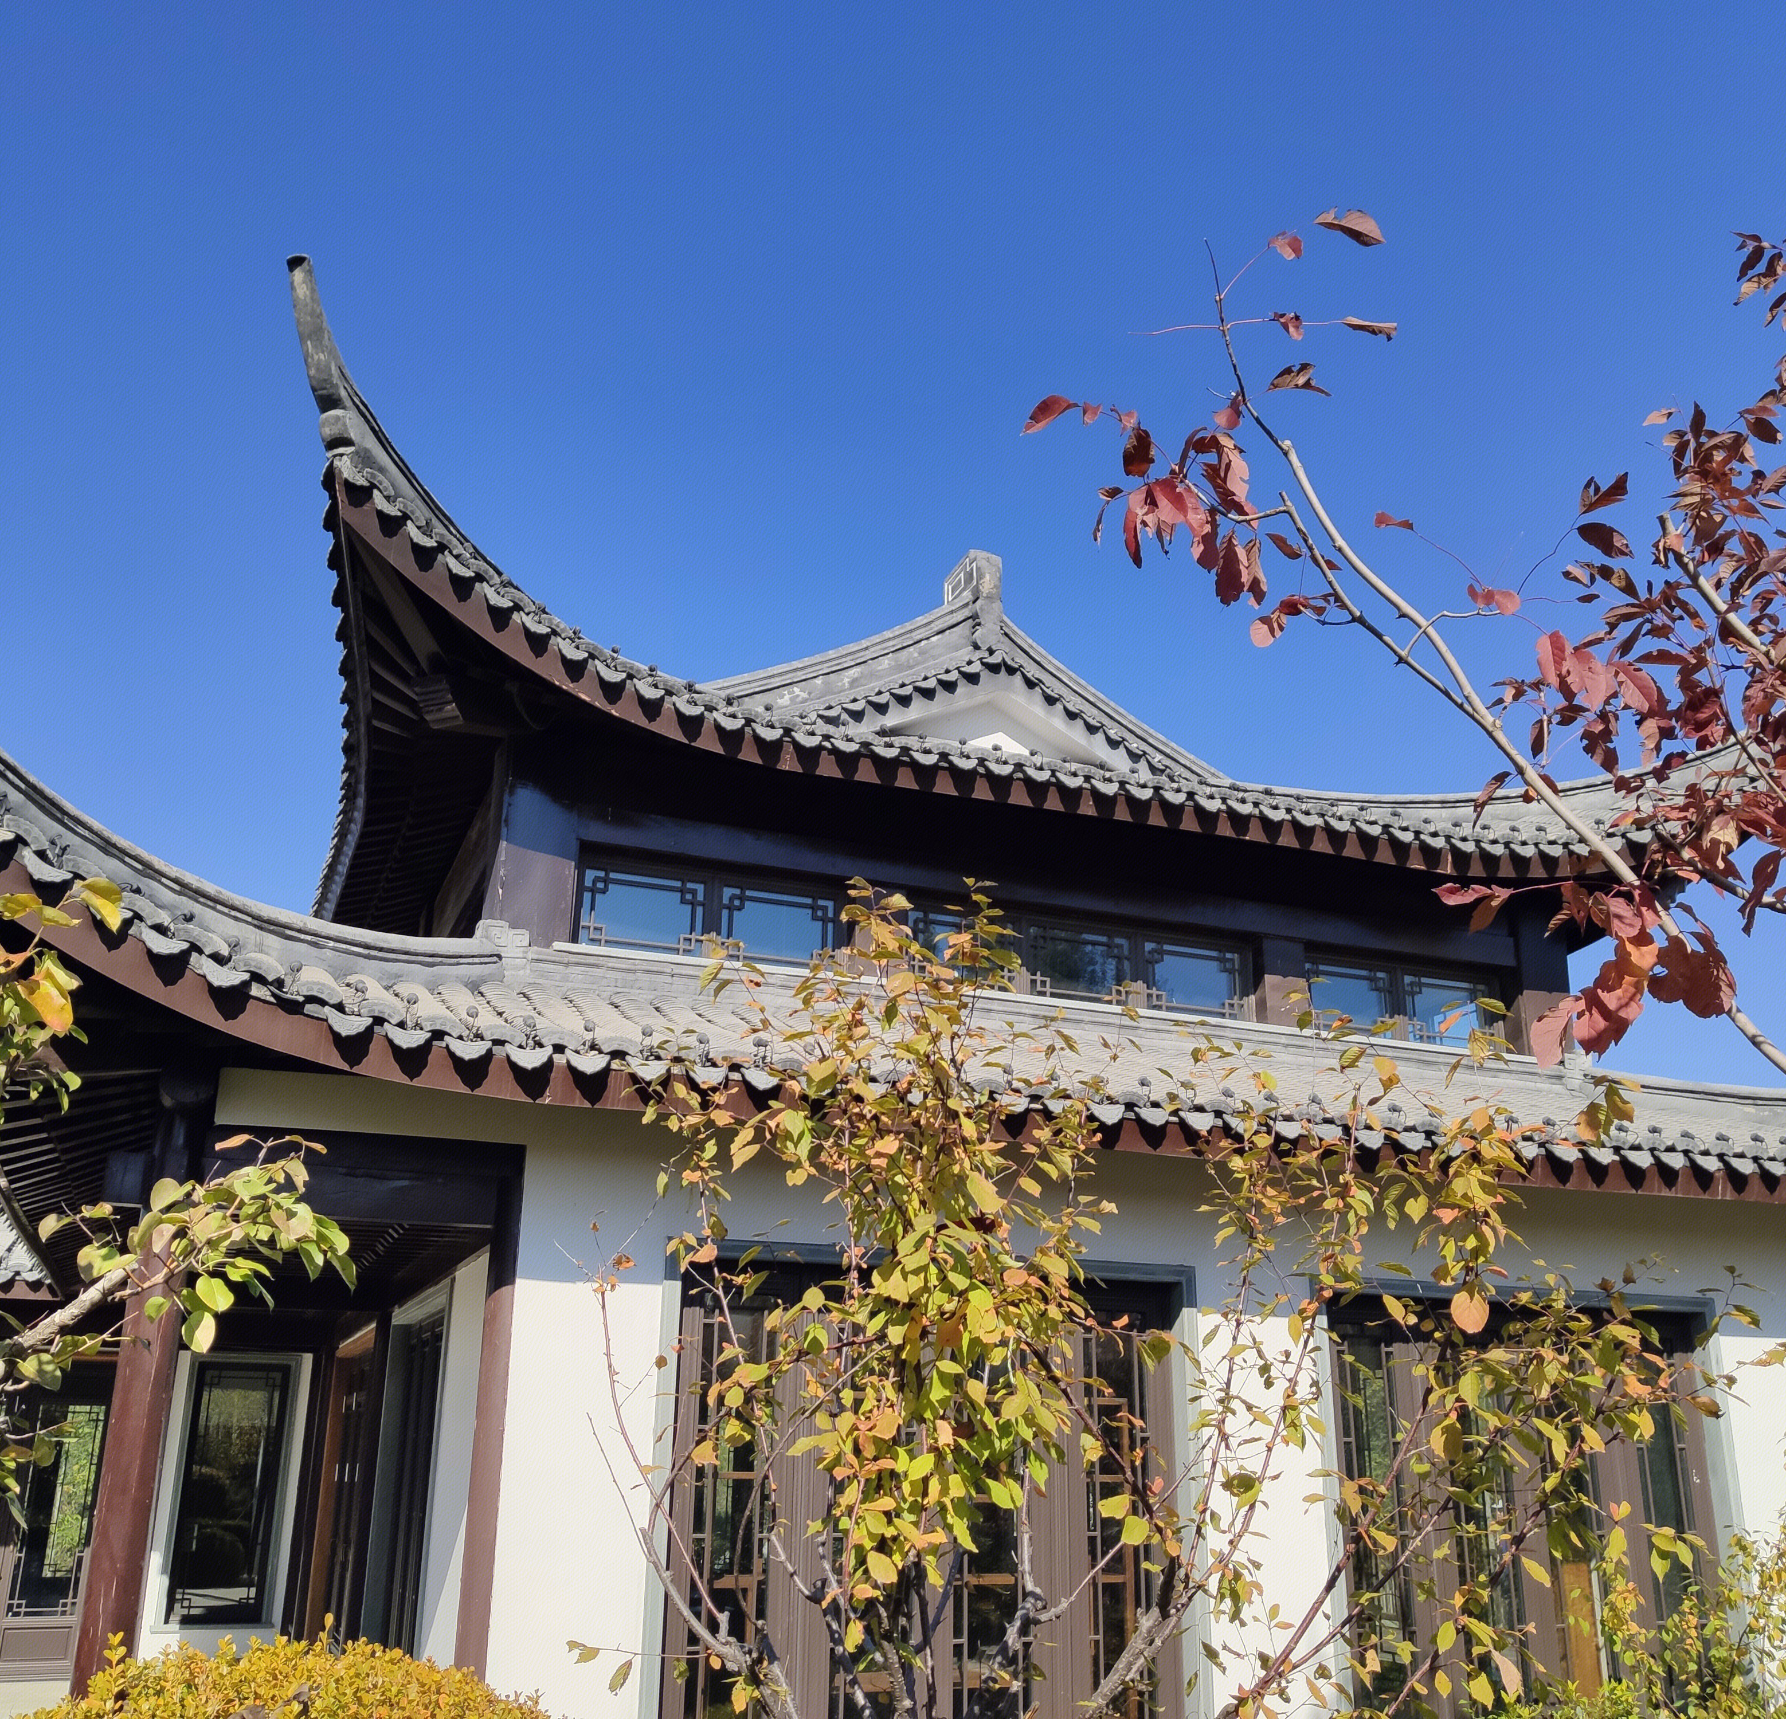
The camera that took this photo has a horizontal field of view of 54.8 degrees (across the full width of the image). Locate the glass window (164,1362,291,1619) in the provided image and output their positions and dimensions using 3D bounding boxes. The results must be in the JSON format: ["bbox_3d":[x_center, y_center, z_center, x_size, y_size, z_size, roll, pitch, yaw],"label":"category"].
[{"bbox_3d":[-5.910,5.636,15.357,0.842,2.218,0.111,8,-19,-21],"label":"glass window"}]

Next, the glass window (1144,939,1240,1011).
[{"bbox_3d":[2.103,0.822,12.152,0.824,0.434,0.085,8,-19,-21],"label":"glass window"}]

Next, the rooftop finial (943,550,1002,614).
[{"bbox_3d":[0.688,-2.256,14.711,0.252,0.527,0.570,8,-19,-21],"label":"rooftop finial"}]

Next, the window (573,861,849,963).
[{"bbox_3d":[-1.153,0.370,10.874,1.742,0.518,0.102,8,-19,-21],"label":"window"}]

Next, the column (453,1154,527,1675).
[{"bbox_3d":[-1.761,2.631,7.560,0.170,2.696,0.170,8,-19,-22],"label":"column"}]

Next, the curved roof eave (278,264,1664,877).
[{"bbox_3d":[1.395,-1.165,11.806,10.846,2.320,2.082,8,-19,-21],"label":"curved roof eave"}]

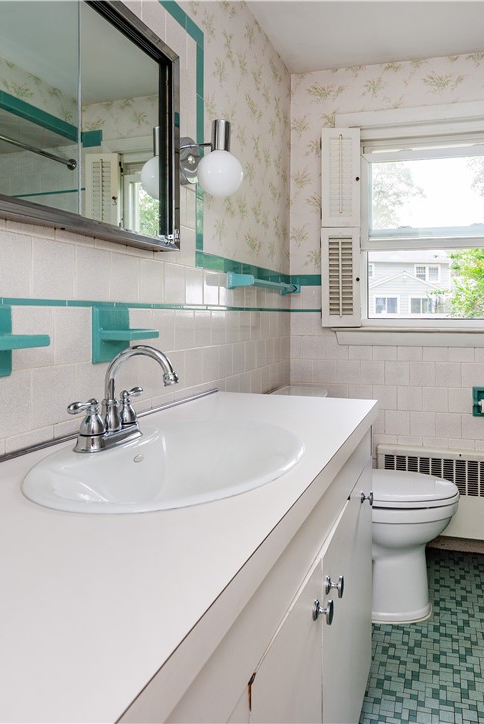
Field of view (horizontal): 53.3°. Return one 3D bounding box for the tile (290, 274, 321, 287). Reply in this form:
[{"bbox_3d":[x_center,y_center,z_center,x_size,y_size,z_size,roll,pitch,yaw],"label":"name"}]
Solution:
[{"bbox_3d":[0.309,-0.387,2.307,0.149,0.056,0.010,1,3,17],"label":"tile"}]

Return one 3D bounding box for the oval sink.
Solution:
[{"bbox_3d":[-0.099,0.238,0.840,0.420,0.170,0.555,1,3,22],"label":"oval sink"}]

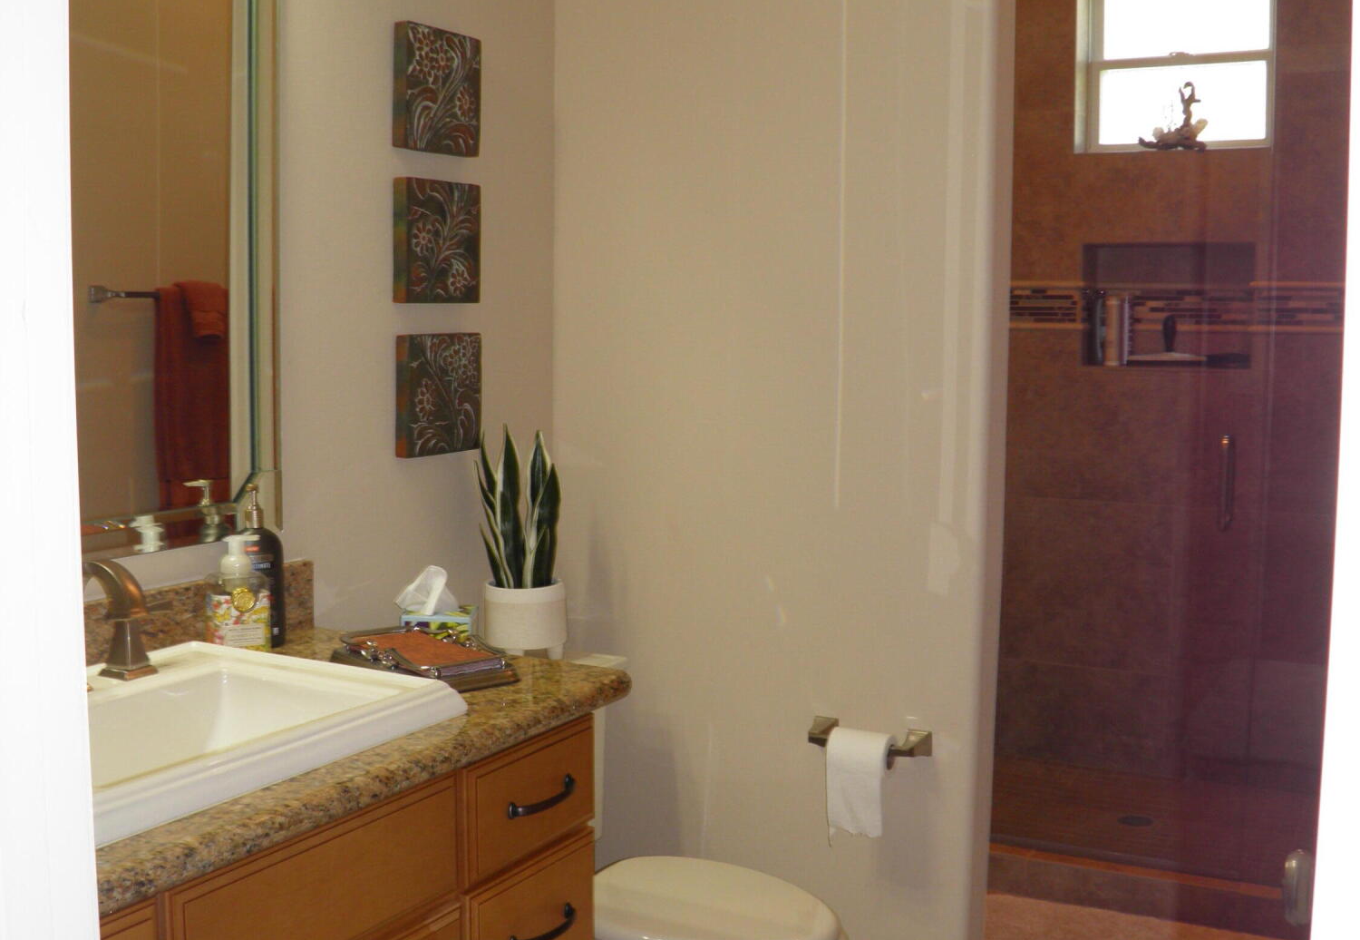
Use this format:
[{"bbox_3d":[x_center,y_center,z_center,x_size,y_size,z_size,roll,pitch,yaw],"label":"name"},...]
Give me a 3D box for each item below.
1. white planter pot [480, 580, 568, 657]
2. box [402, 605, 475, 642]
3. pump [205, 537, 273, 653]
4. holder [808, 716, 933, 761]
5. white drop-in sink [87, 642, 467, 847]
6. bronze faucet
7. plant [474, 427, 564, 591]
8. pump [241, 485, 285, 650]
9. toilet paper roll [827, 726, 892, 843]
[{"bbox_3d":[-0.273,0.274,2.576,0.148,0.153,0.148,0,5,0],"label":"white planter pot"},{"bbox_3d":[-0.398,0.299,2.458,0.112,0.124,0.112,0,5,0],"label":"box"},{"bbox_3d":[-0.606,0.178,2.023,0.085,0.176,0.068,-3,6,-27],"label":"pump"},{"bbox_3d":[0.325,0.473,2.559,0.217,0.044,0.070,3,6,29],"label":"holder"},{"bbox_3d":[-0.583,0.359,1.636,0.455,0.187,0.548,3,6,29],"label":"white drop-in sink"},{"bbox_3d":[-0.675,0.181,1.680,0.175,0.158,0.285,3,6,29],"label":"bronze faucet"},{"bbox_3d":[-0.278,0.072,2.548,0.144,0.290,0.144,3,6,29],"label":"plant"},{"bbox_3d":[-0.601,0.137,2.119,0.064,0.241,0.062,-1,6,-16],"label":"pump"},{"bbox_3d":[0.313,0.543,2.543,0.104,0.187,0.076,3,6,29],"label":"toilet paper roll"}]

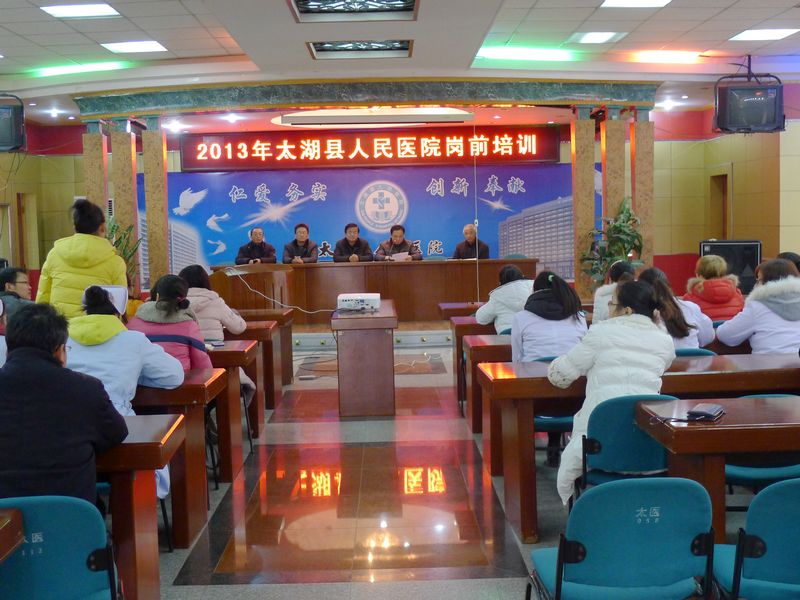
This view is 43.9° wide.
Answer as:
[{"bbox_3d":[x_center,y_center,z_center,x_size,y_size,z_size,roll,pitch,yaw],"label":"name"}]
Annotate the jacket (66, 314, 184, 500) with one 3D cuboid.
[{"bbox_3d":[-1.159,0.455,4.292,0.490,0.770,0.460,-1,5,-1],"label":"jacket"}]

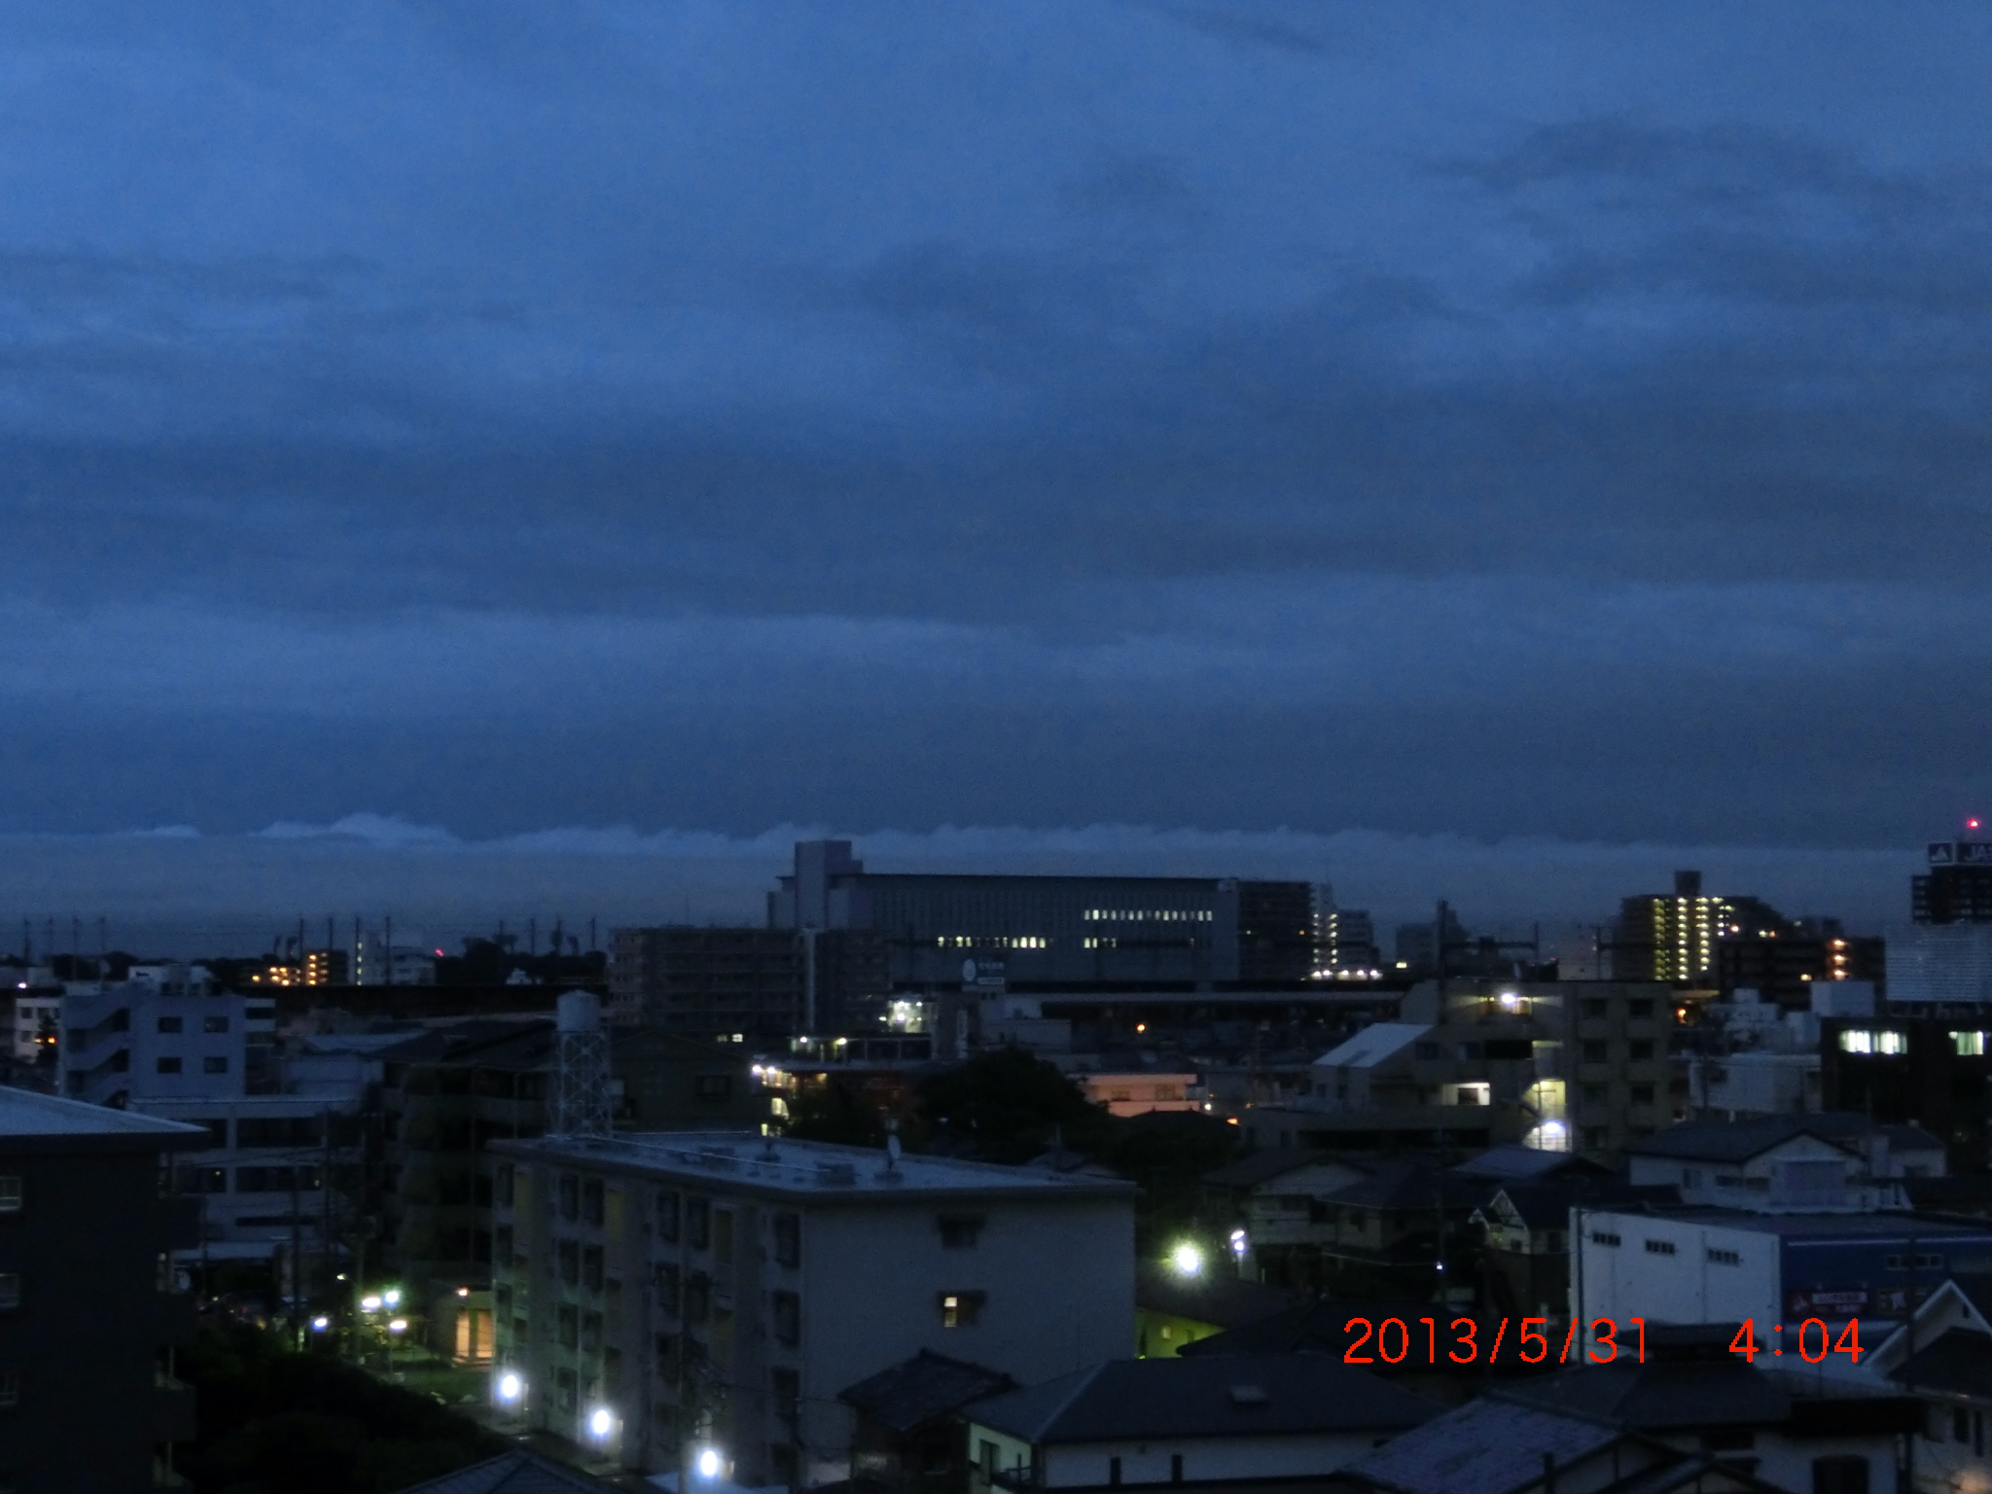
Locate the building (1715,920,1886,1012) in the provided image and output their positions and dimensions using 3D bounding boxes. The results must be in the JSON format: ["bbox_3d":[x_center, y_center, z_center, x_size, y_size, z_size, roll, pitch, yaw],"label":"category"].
[{"bbox_3d":[146.300,45.870,655.900,29.000,25.700,14.000,2,-4,-25],"label":"building"}]

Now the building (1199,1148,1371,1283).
[{"bbox_3d":[18.370,28.860,224.180,9.600,8.200,8.000,1,-4,-22],"label":"building"}]

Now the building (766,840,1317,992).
[{"bbox_3d":[6.710,37.470,623.870,88.000,38.700,30.000,2,-4,-30],"label":"building"}]

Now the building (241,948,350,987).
[{"bbox_3d":[-216.690,75.110,1130.850,33.000,23.700,14.000,2,-4,-25],"label":"building"}]

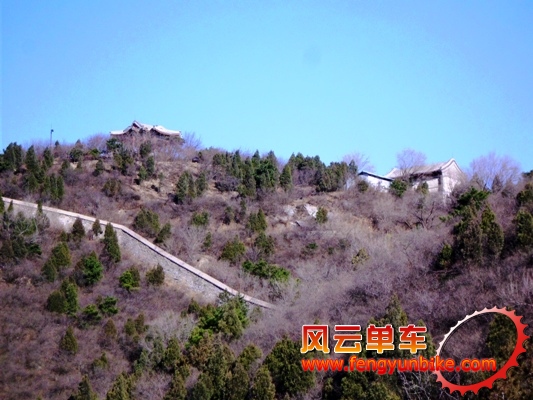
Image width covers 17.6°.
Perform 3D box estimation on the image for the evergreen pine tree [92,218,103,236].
[{"bbox_3d":[-24.102,3.922,246.000,1.426,2.567,1.383,0,-11,0],"label":"evergreen pine tree"}]

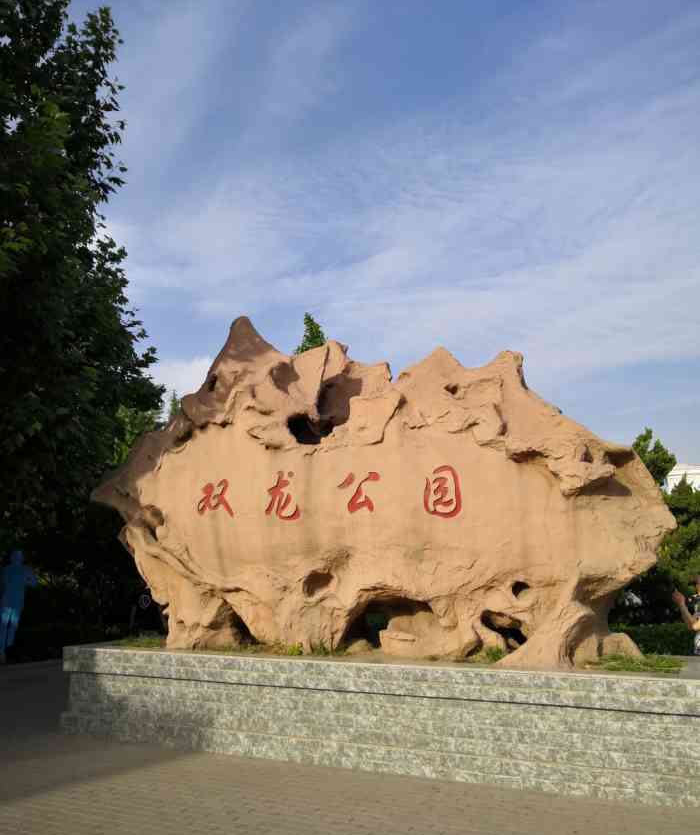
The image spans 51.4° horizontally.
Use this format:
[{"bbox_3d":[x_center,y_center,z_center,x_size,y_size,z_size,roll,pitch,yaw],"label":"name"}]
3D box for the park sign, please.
[{"bbox_3d":[-0.123,0.573,7.575,6.350,3.600,1.500,-6,-13,24],"label":"park sign"}]

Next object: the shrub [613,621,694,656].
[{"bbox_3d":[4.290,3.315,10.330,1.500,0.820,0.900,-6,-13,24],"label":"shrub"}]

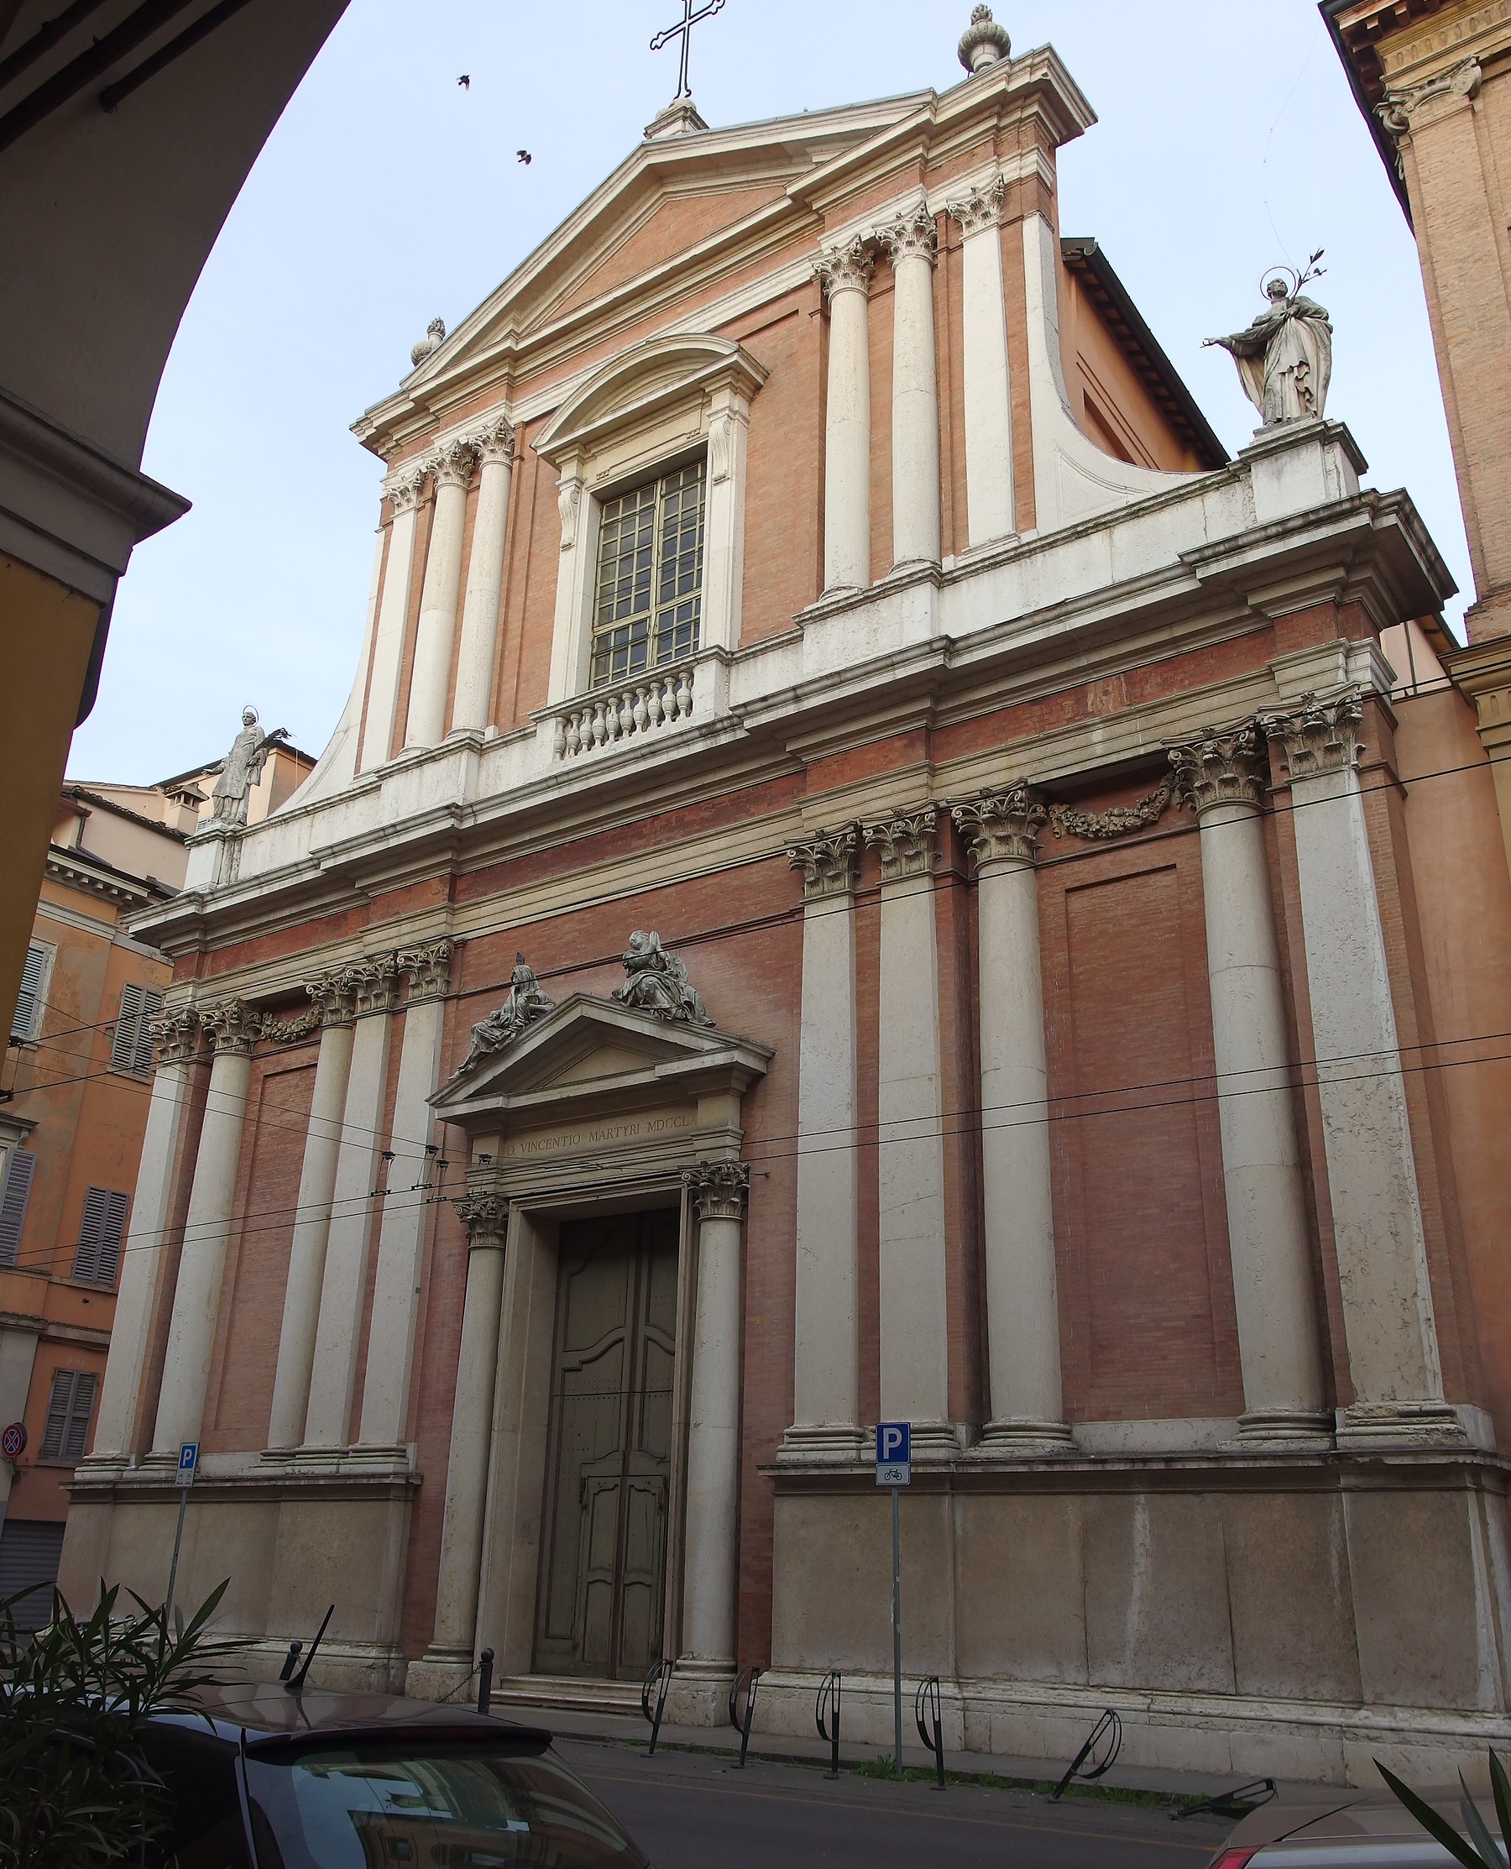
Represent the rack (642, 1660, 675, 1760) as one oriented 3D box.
[{"bbox_3d":[-1.066,8.389,17.675,0.182,0.945,0.385,-14,-26,33],"label":"rack"}]

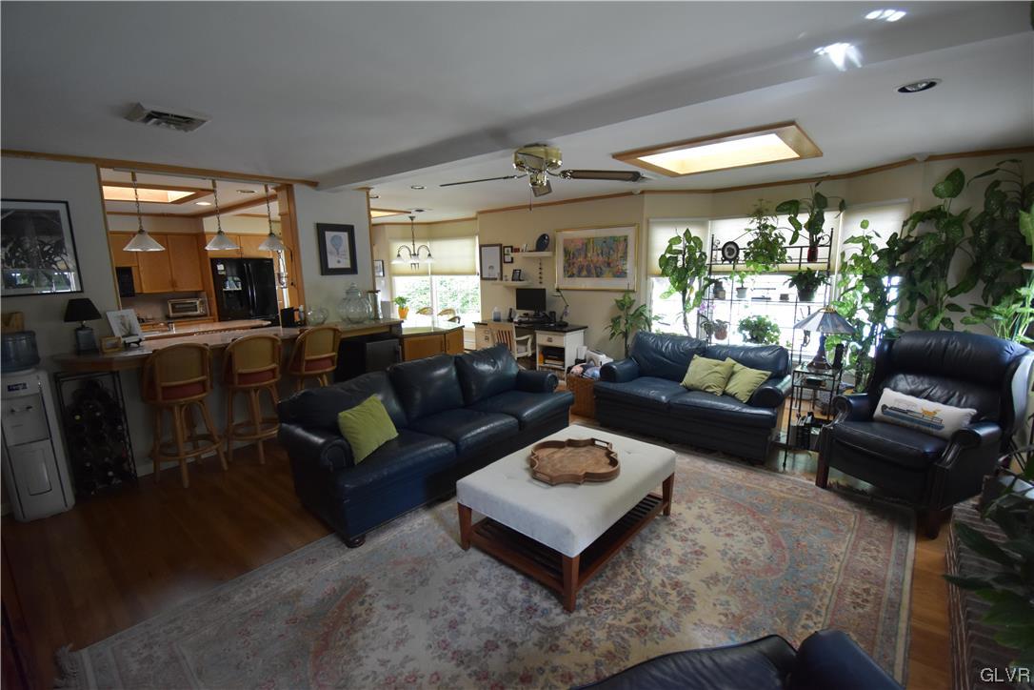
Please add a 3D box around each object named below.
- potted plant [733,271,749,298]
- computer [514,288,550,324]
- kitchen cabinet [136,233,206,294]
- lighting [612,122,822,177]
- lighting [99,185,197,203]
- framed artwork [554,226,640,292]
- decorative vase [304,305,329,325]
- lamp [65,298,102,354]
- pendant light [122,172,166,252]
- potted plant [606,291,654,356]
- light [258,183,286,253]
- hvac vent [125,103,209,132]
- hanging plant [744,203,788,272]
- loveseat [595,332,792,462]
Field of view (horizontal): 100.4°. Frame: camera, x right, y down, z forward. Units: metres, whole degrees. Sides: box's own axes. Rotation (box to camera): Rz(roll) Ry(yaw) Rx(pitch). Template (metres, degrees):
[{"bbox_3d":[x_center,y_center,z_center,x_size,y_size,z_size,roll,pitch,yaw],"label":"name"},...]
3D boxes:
[{"bbox_3d":[2.420,-0.652,4.650,0.170,0.290,0.170,7,12,39],"label":"potted plant"},{"bbox_3d":[0.189,-0.541,5.900,0.480,0.400,0.220,5,11,30],"label":"computer"},{"bbox_3d":[-5.384,-1.280,6.695,0.330,0.880,0.760,9,14,41],"label":"kitchen cabinet"},{"bbox_3d":[1.543,-1.471,3.302,1.180,0.110,1.180,9,14,41],"label":"lighting"},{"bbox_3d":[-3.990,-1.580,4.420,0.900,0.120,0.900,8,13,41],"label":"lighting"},{"bbox_3d":[1.062,-1.194,5.995,1.270,0.860,0.040,7,13,38],"label":"framed artwork"},{"bbox_3d":[-2.015,-0.298,4.328,0.225,0.190,0.225,7,13,38],"label":"decorative vase"},{"bbox_3d":[-3.000,-0.131,2.985,0.180,0.385,0.180,7,13,38],"label":"lamp"},{"bbox_3d":[-2.942,-1.030,3.341,0.275,0.600,0.275,7,13,38],"label":"pendant light"},{"bbox_3d":[1.367,-0.008,5.313,0.540,1.250,0.520,9,14,41],"label":"potted plant"},{"bbox_3d":[-2.314,-1.195,4.050,0.270,0.600,0.270,8,13,41],"label":"light"},{"bbox_3d":[-1.822,-1.167,2.245,0.370,0.060,0.280,9,14,41],"label":"hvac vent"},{"bbox_3d":[2.786,-1.219,4.828,0.450,0.750,0.450,7,13,38],"label":"hanging plant"},{"bbox_3d":[1.712,0.415,4.250,1.600,0.880,0.930,7,12,39],"label":"loveseat"}]

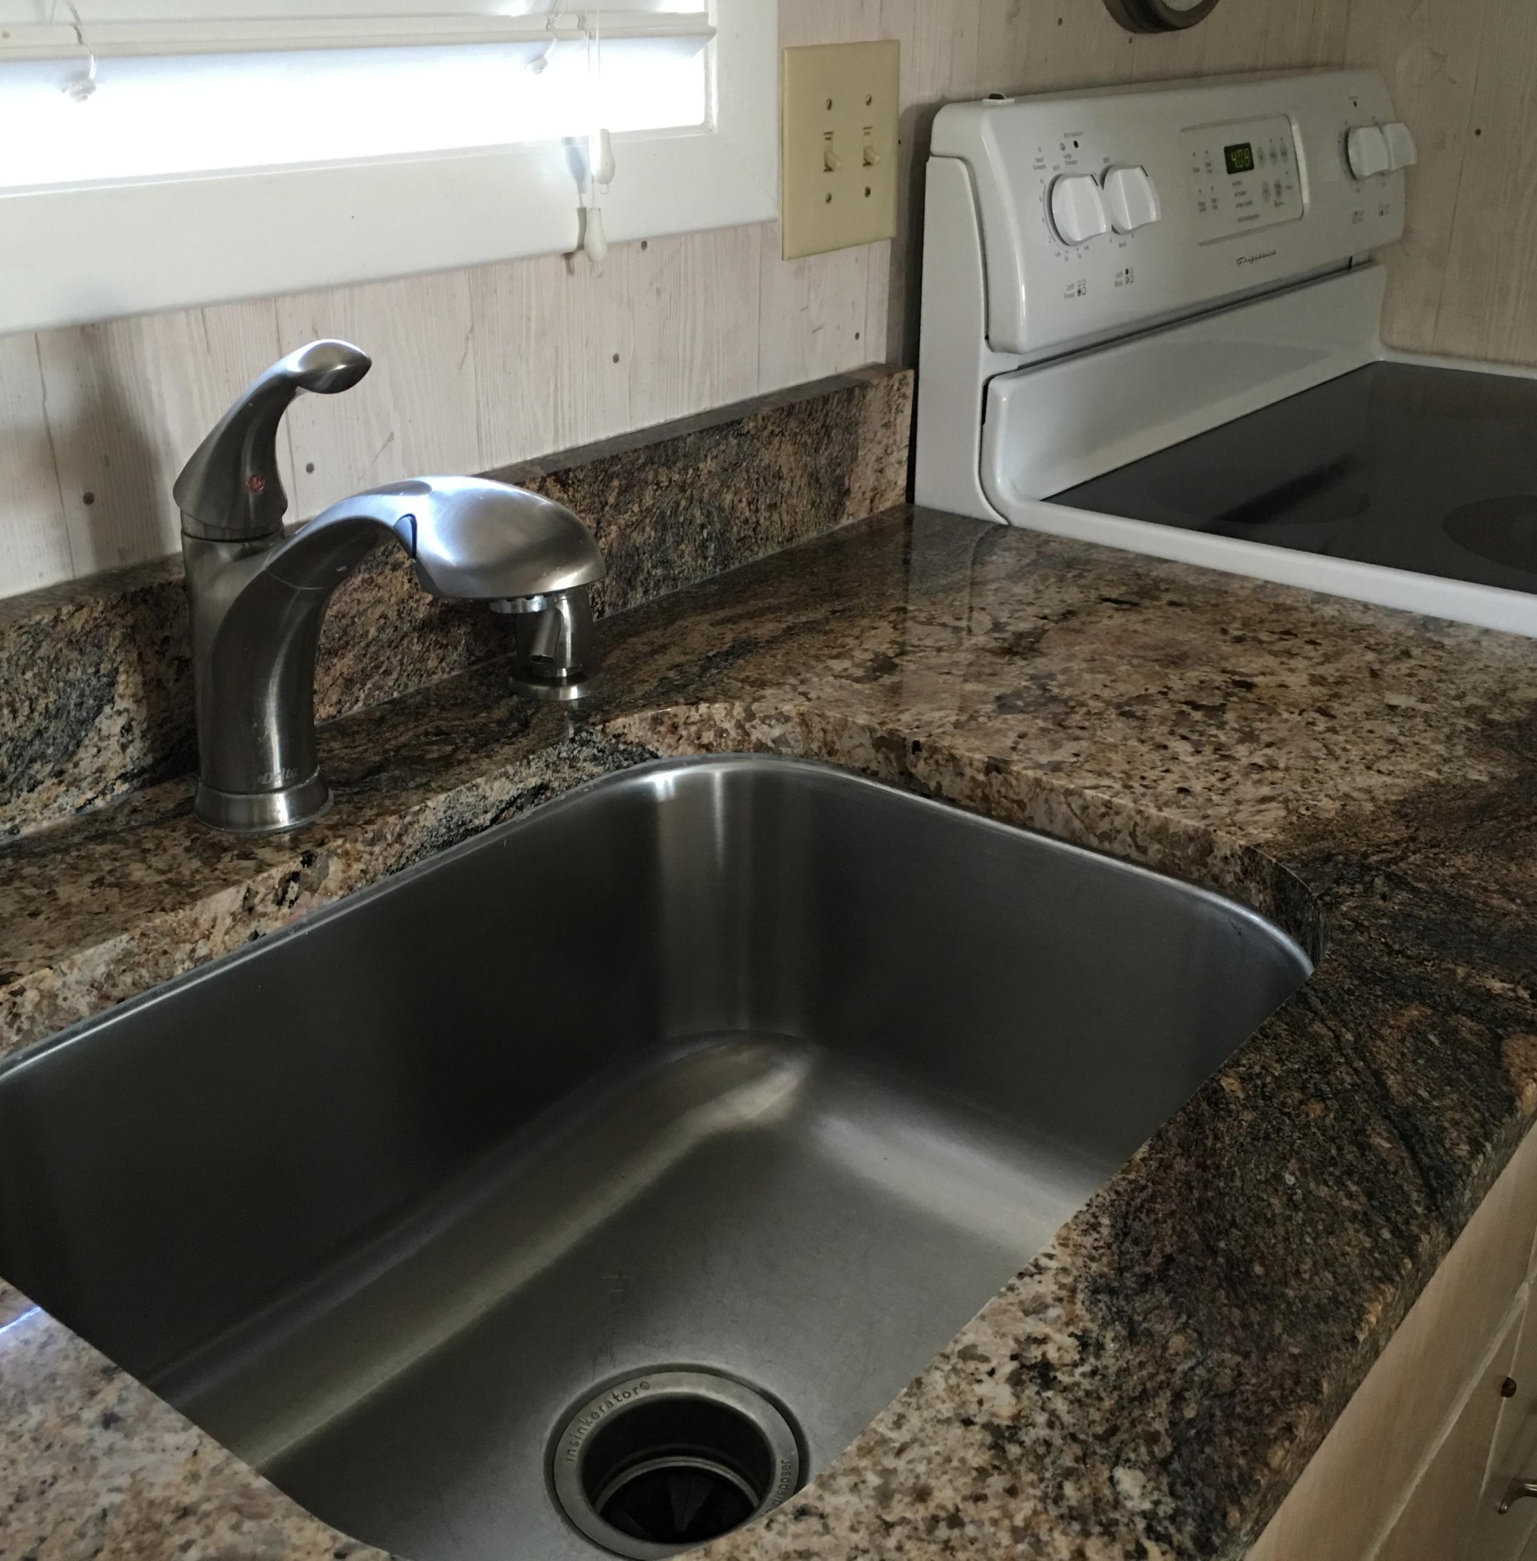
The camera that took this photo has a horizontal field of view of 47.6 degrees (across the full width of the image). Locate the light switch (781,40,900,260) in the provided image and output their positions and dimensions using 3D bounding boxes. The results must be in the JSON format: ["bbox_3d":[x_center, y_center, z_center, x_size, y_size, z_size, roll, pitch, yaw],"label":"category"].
[{"bbox_3d":[0.054,-0.435,1.201,0.018,0.133,0.133,18,30,35],"label":"light switch"}]

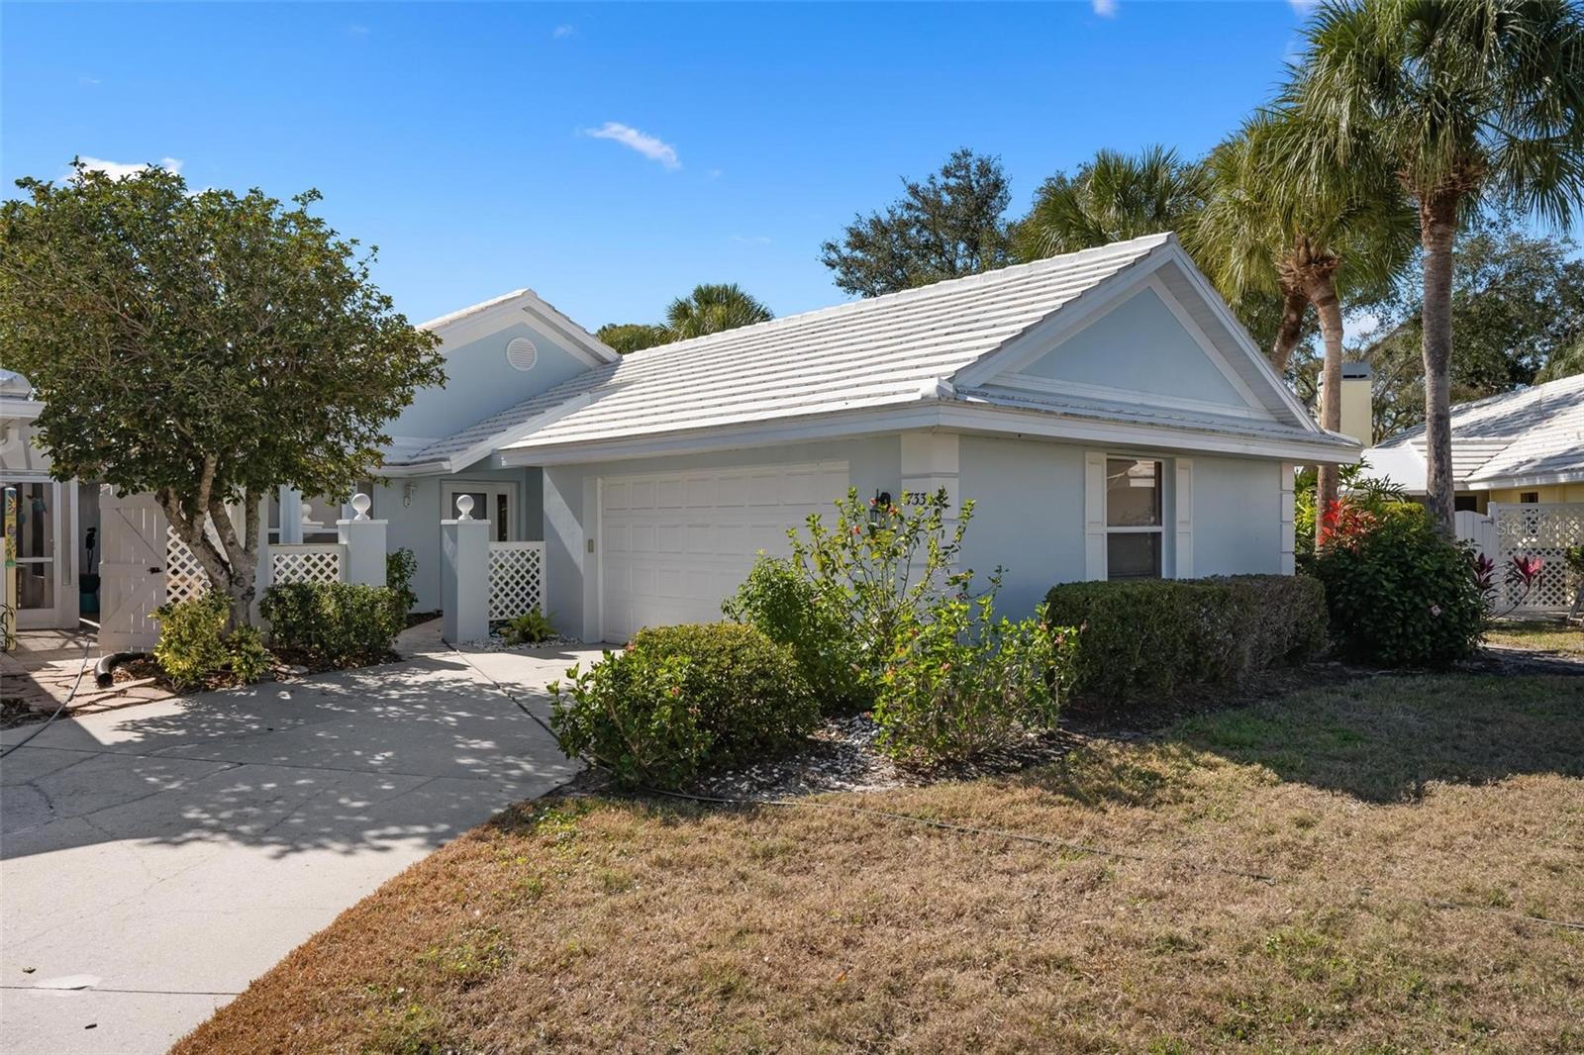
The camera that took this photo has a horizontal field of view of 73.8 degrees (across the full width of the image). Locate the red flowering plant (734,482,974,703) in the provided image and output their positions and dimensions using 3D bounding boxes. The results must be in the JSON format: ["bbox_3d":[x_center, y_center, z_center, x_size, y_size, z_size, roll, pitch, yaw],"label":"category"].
[{"bbox_3d":[0.494,0.628,9.022,1.400,1.880,1.500,0,0,-42],"label":"red flowering plant"}]

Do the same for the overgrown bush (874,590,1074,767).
[{"bbox_3d":[1.355,1.033,8.087,1.650,1.130,0.800,0,0,-42],"label":"overgrown bush"}]

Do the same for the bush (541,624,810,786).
[{"bbox_3d":[-0.693,1.164,7.306,1.750,0.870,1.150,0,0,-42],"label":"bush"}]

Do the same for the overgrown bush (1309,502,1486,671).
[{"bbox_3d":[7.417,0.641,13.002,1.900,1.870,1.700,0,0,-42],"label":"overgrown bush"}]

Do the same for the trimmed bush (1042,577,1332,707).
[{"bbox_3d":[4.335,1.079,11.433,4.750,0.990,0.750,0,0,-42],"label":"trimmed bush"}]

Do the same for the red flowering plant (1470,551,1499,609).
[{"bbox_3d":[10.761,0.951,16.403,0.450,1.100,0.450,0,0,-42],"label":"red flowering plant"}]

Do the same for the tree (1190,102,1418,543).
[{"bbox_3d":[8.307,-2.616,17.191,3.500,8.350,3.500,0,0,-42],"label":"tree"}]

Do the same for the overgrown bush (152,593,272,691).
[{"bbox_3d":[-5.982,1.129,10.904,1.000,0.880,1.000,0,0,-42],"label":"overgrown bush"}]

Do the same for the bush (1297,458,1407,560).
[{"bbox_3d":[8.311,0.298,15.701,1.600,2.530,1.600,0,0,-42],"label":"bush"}]

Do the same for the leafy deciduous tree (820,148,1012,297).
[{"bbox_3d":[3.692,-4.515,29.985,6.000,12.200,6.000,0,0,-42],"label":"leafy deciduous tree"}]

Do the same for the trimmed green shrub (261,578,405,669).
[{"bbox_3d":[-5.298,1.101,12.345,1.750,0.920,0.800,0,0,-42],"label":"trimmed green shrub"}]

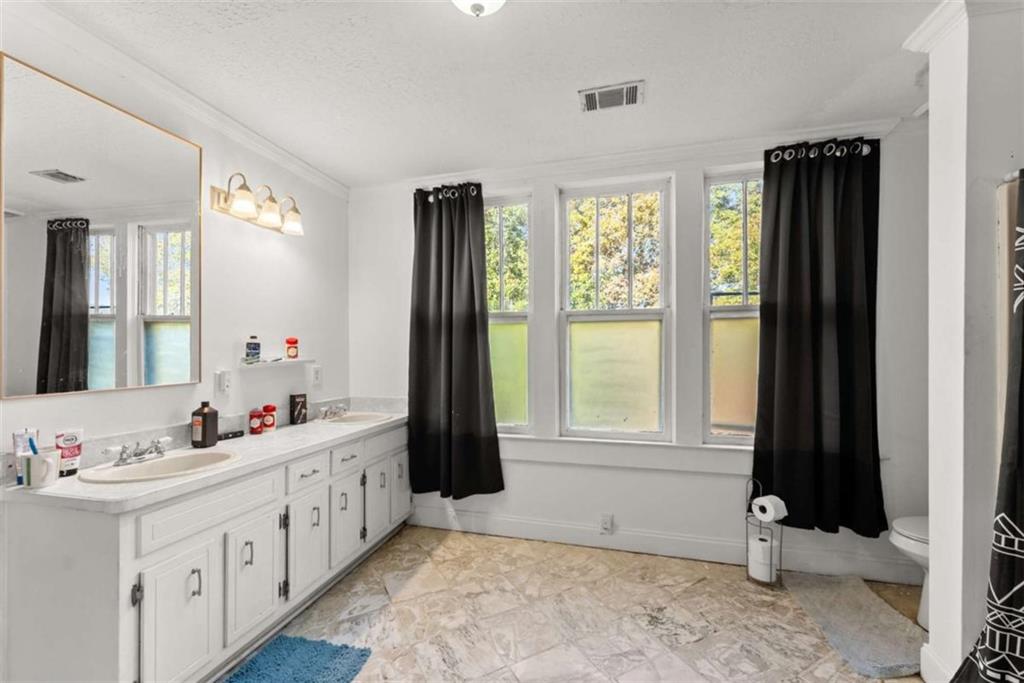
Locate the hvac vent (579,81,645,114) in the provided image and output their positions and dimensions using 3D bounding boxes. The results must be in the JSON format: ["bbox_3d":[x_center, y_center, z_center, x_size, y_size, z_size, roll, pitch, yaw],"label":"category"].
[{"bbox_3d":[0.483,-1.164,1.917,0.295,0.020,0.175,-1,-1,15],"label":"hvac vent"}]

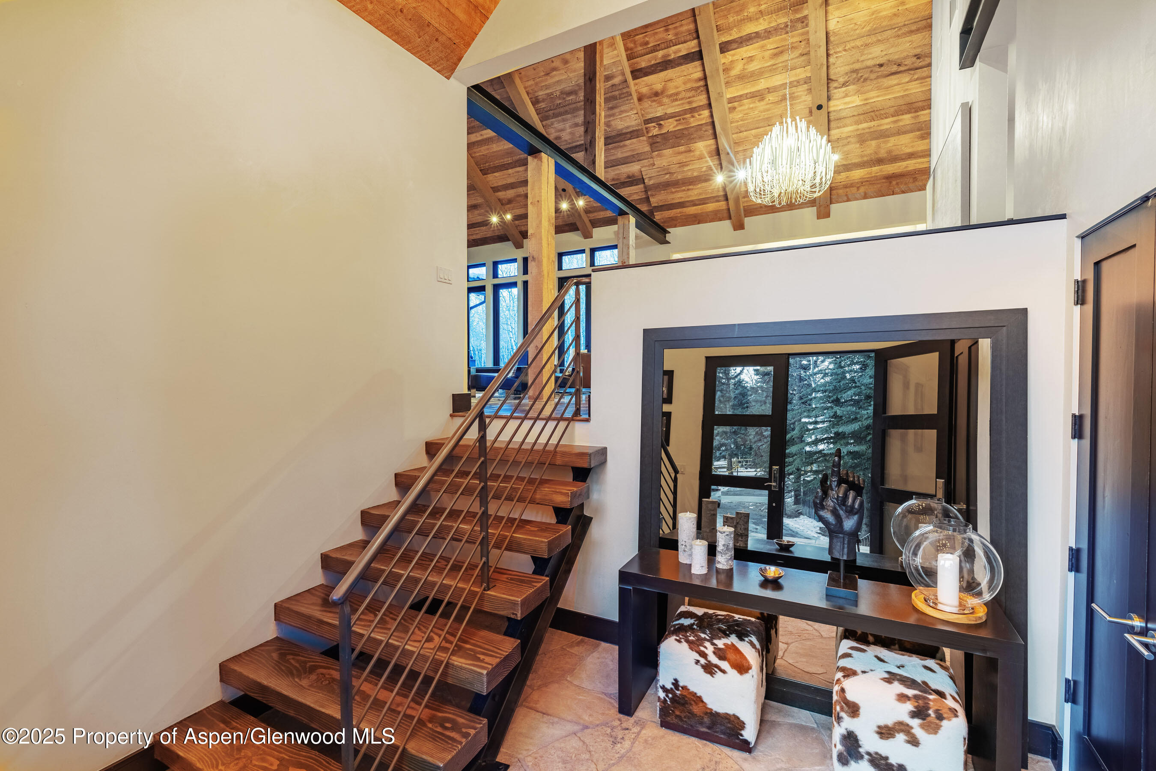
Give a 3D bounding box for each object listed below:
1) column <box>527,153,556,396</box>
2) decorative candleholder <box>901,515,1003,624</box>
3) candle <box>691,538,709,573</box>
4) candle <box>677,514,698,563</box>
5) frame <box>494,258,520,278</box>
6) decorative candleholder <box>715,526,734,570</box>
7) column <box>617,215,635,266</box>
[{"bbox_3d":[-0.414,-1.190,5.847,0.200,2.727,0.245,1,1,29],"label":"column"},{"bbox_3d":[1.665,0.810,2.297,0.360,0.390,0.360,1,2,26],"label":"decorative candleholder"},{"bbox_3d":[0.634,0.889,2.665,0.078,0.149,0.078,1,1,29],"label":"candle"},{"bbox_3d":[0.601,0.835,2.809,0.094,0.253,0.094,1,1,29],"label":"candle"},{"bbox_3d":[-1.683,-2.743,12.117,0.722,0.420,0.100,1,1,29],"label":"frame"},{"bbox_3d":[0.787,0.863,2.738,0.087,0.199,0.087,1,1,29],"label":"decorative candleholder"},{"bbox_3d":[0.758,-1.228,8.035,0.205,2.727,0.210,1,1,29],"label":"column"}]

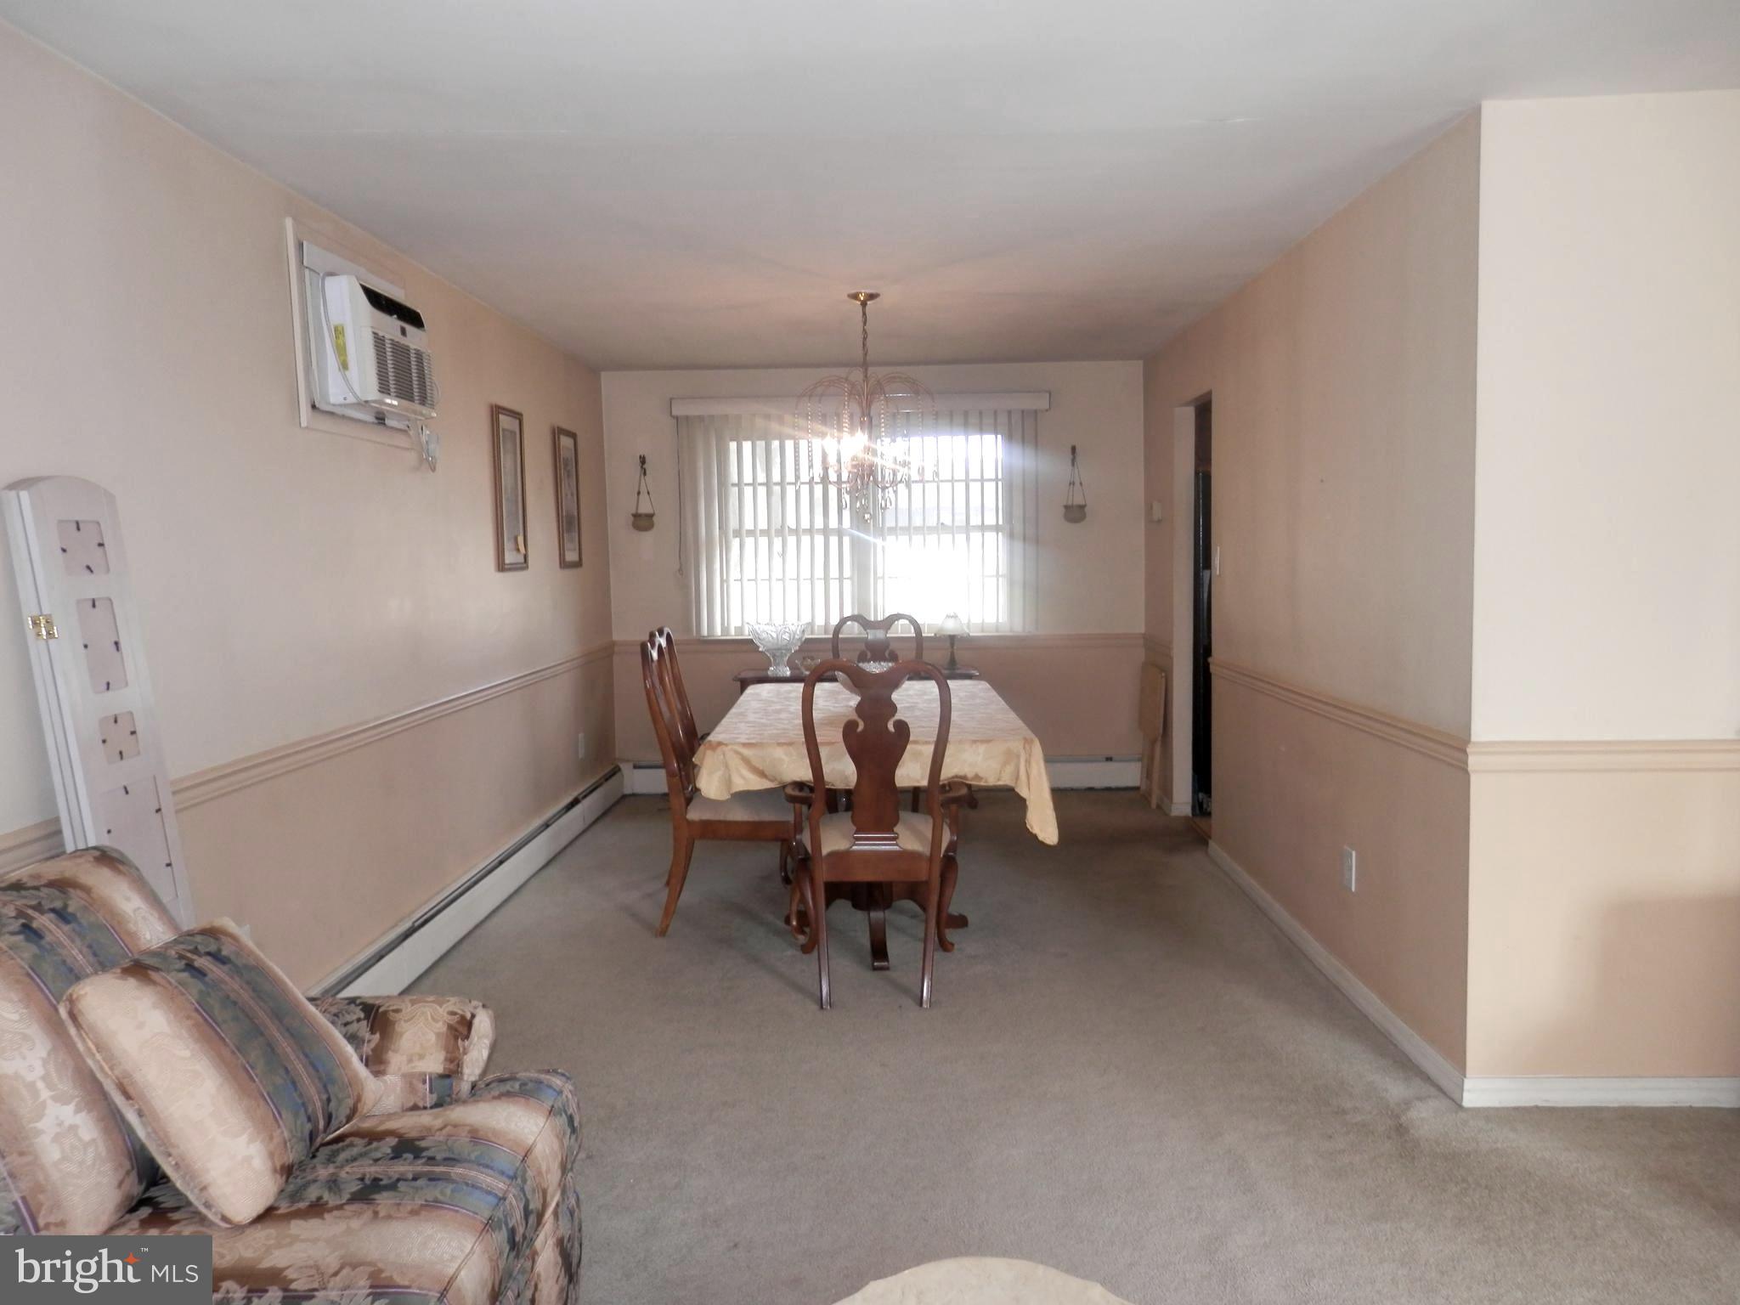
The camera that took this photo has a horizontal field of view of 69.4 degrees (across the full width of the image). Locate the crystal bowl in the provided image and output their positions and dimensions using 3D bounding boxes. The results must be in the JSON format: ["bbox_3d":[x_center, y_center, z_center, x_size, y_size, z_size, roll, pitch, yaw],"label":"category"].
[{"bbox_3d":[-0.491,-0.019,6.716,0.327,0.290,0.327,-1,5,0],"label":"crystal bowl"}]

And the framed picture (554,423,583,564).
[{"bbox_3d":[-1.496,-0.754,6.210,0.030,0.675,0.390,-1,5,1],"label":"framed picture"}]

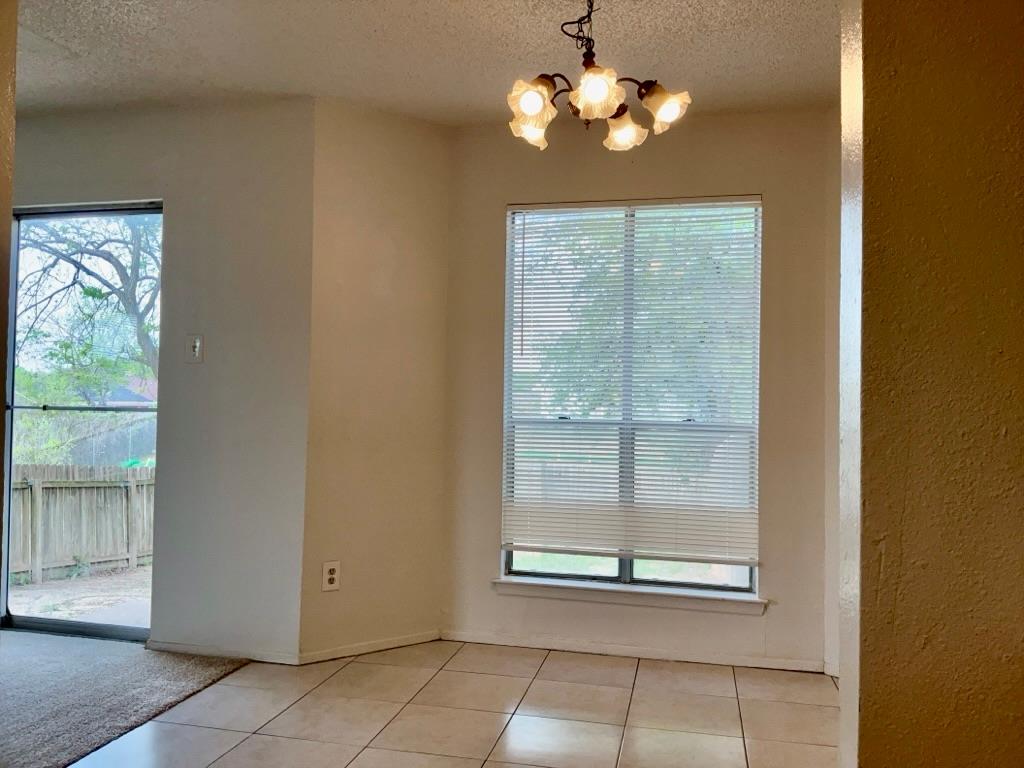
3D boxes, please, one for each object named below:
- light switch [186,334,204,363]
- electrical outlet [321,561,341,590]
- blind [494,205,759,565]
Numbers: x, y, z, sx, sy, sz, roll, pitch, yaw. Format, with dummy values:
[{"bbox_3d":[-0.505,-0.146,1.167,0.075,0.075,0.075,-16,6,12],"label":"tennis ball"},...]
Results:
[{"bbox_3d":[-1.410,-0.156,3.543,0.079,0.122,0.016,1,-2,13],"label":"light switch"},{"bbox_3d":[-0.785,0.837,3.476,0.077,0.123,0.010,2,-2,-36],"label":"electrical outlet"},{"bbox_3d":[0.532,-0.026,3.649,1.143,1.629,0.045,1,-2,13],"label":"blind"}]

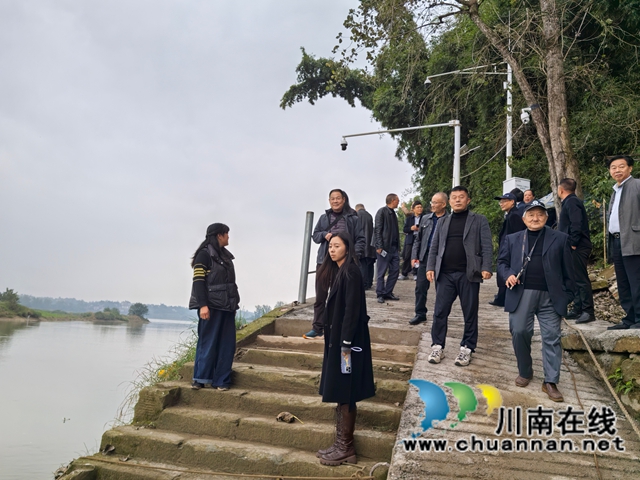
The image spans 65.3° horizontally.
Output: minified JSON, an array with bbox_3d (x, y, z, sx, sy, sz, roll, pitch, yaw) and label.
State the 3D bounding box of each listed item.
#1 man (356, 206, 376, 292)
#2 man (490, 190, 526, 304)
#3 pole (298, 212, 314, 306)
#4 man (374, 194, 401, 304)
[{"bbox_3d":[0.881,0.125,9.588,0.500,1.670,0.330,8,-10,-20],"label":"man"},{"bbox_3d":[2.842,0.136,7.591,0.450,1.710,0.500,8,-10,-20],"label":"man"},{"bbox_3d":[-0.200,0.267,7.820,0.120,1.450,0.120,5,-9,0],"label":"pole"},{"bbox_3d":[1.107,0.114,7.891,0.360,1.710,0.470,-2,-11,32],"label":"man"}]

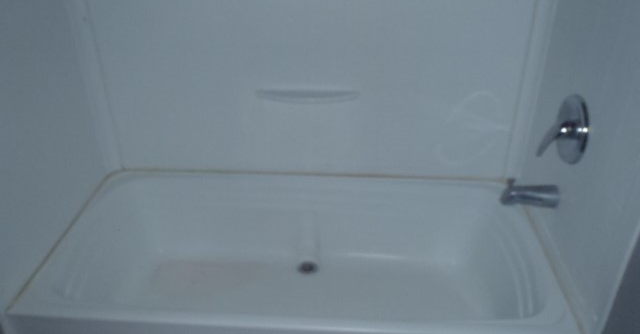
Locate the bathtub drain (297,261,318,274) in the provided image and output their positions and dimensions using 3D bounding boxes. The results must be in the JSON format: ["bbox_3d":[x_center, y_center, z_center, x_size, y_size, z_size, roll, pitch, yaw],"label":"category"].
[{"bbox_3d":[-0.043,0.356,1.830,0.073,0.014,0.073,2,32,3],"label":"bathtub drain"}]

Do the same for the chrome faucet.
[{"bbox_3d":[0.564,0.070,1.387,0.146,0.082,0.060,2,32,3],"label":"chrome faucet"}]

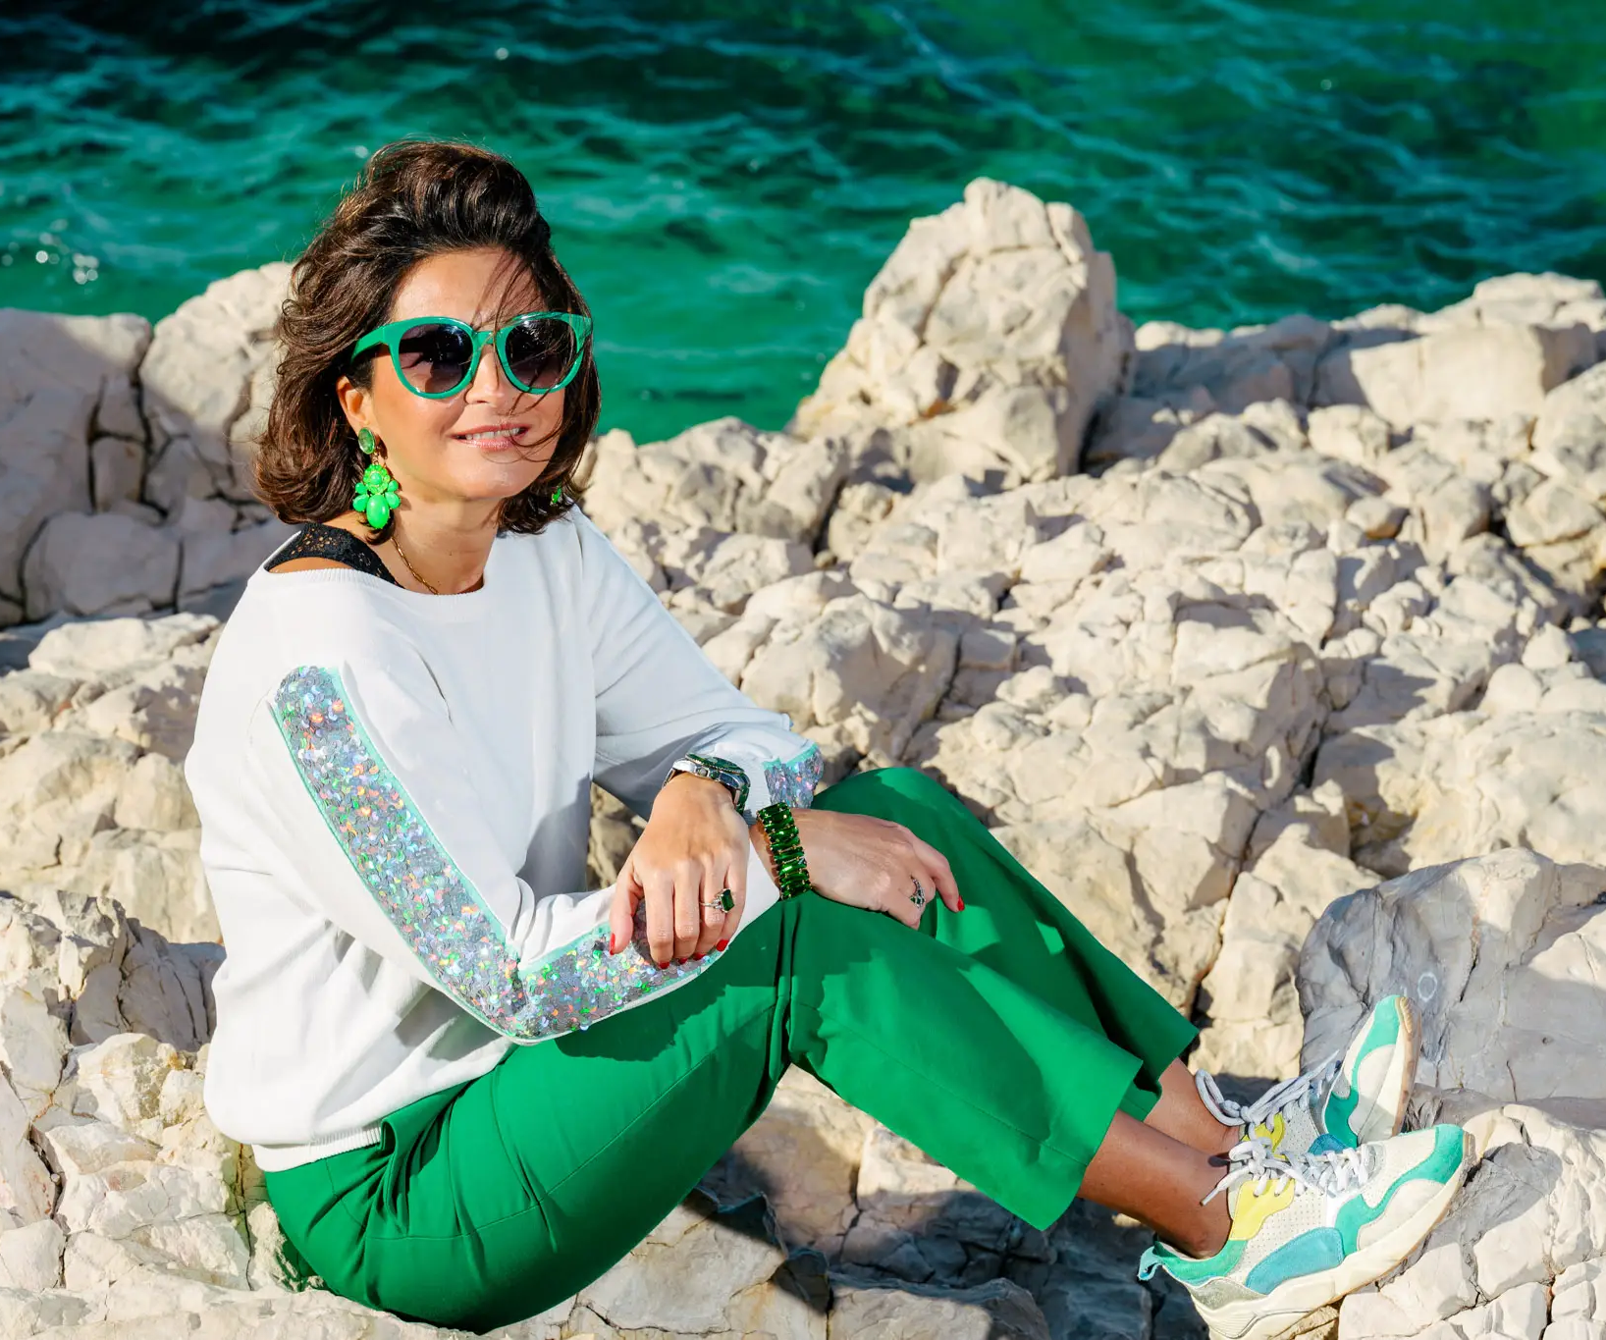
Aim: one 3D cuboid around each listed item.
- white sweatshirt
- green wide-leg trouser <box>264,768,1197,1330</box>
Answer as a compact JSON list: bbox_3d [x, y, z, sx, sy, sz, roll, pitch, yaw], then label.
[{"bbox_3d":[-0.194,0.111,3.990,0.430,0.430,0.460,11,18,38],"label":"white sweatshirt"},{"bbox_3d":[-0.051,0.262,3.980,0.670,0.380,0.400,9,17,33],"label":"green wide-leg trouser"}]

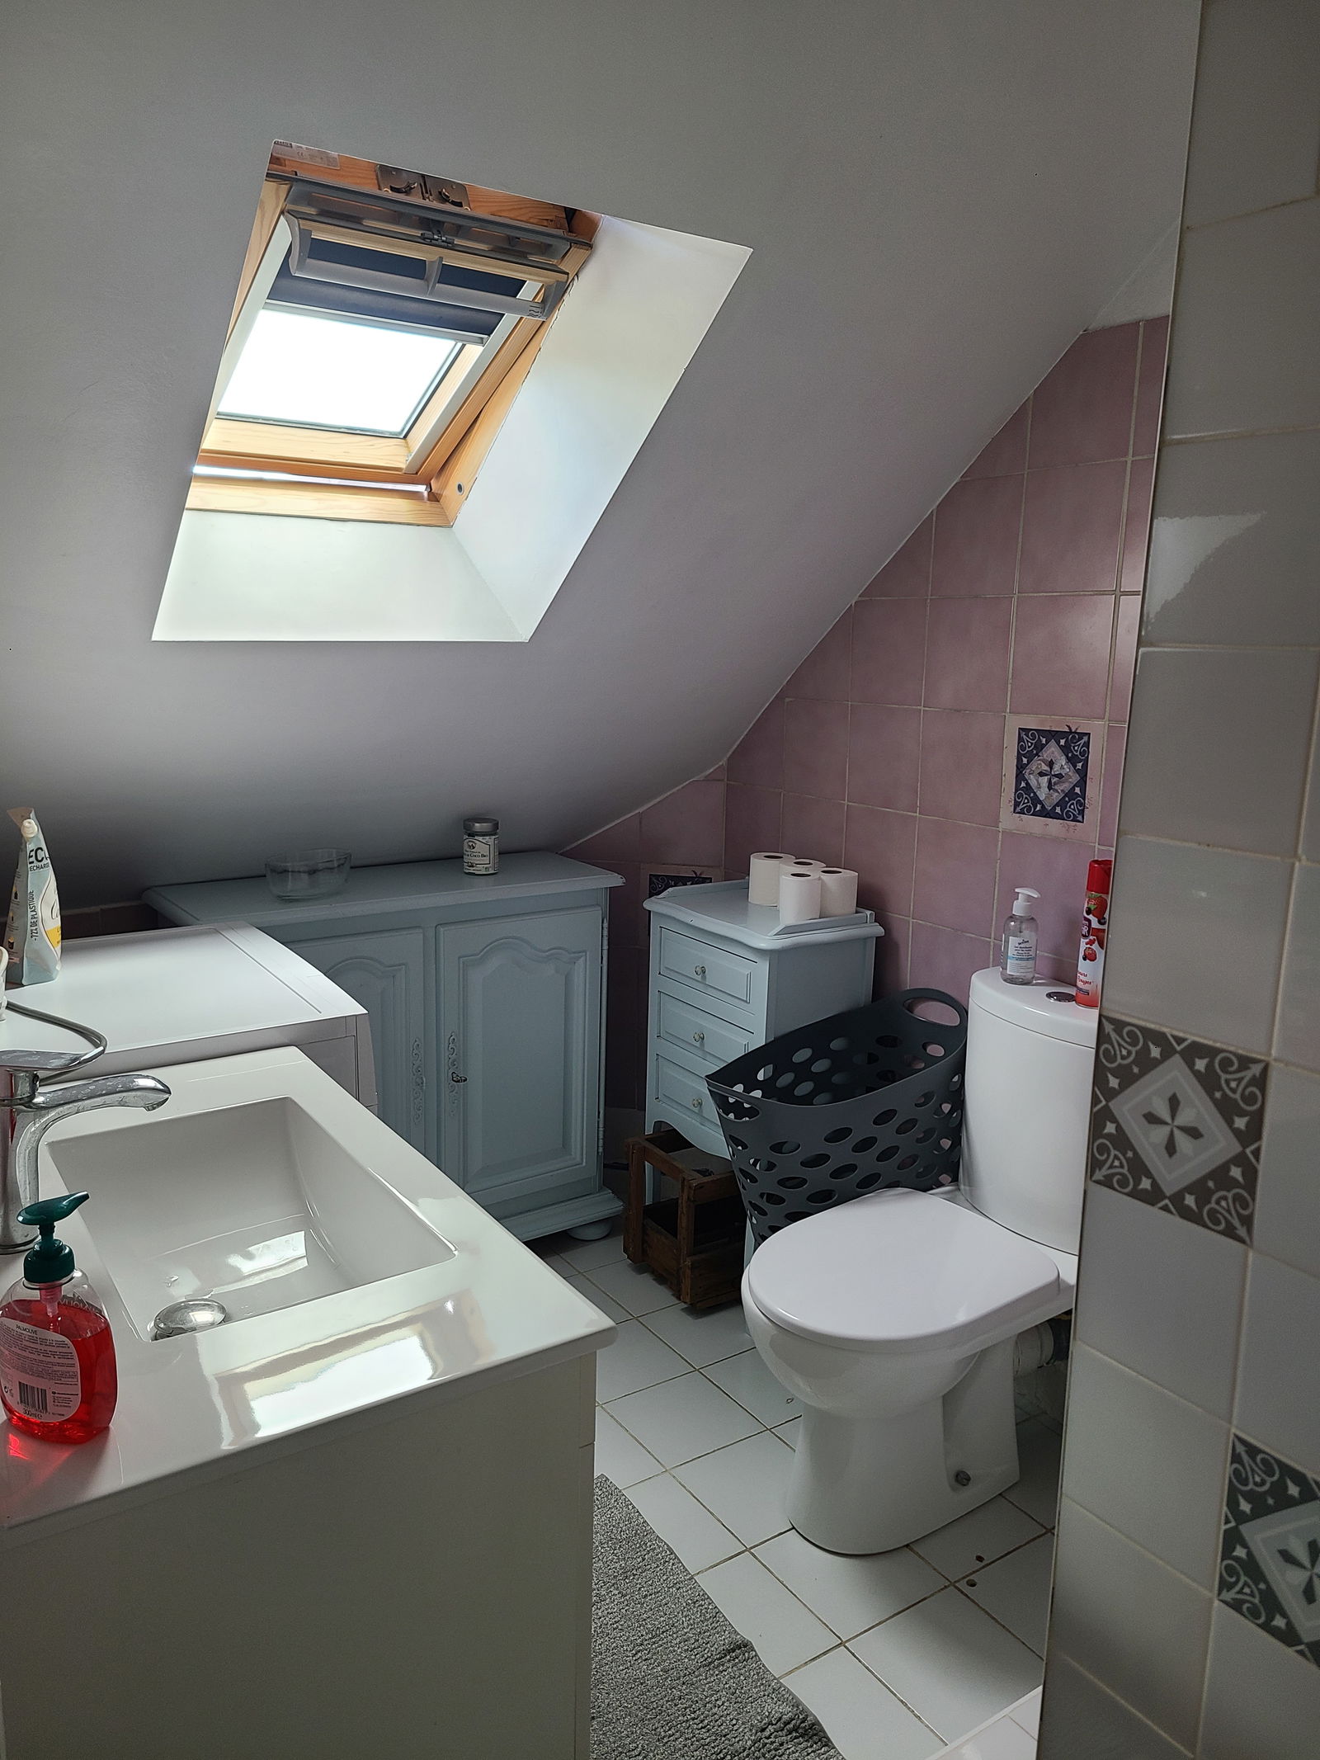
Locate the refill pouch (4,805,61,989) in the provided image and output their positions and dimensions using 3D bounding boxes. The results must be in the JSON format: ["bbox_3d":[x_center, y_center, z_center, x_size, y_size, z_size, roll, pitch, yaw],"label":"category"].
[{"bbox_3d":[-0.838,0.016,1.761,0.075,0.218,0.135,-3,12,-19],"label":"refill pouch"}]

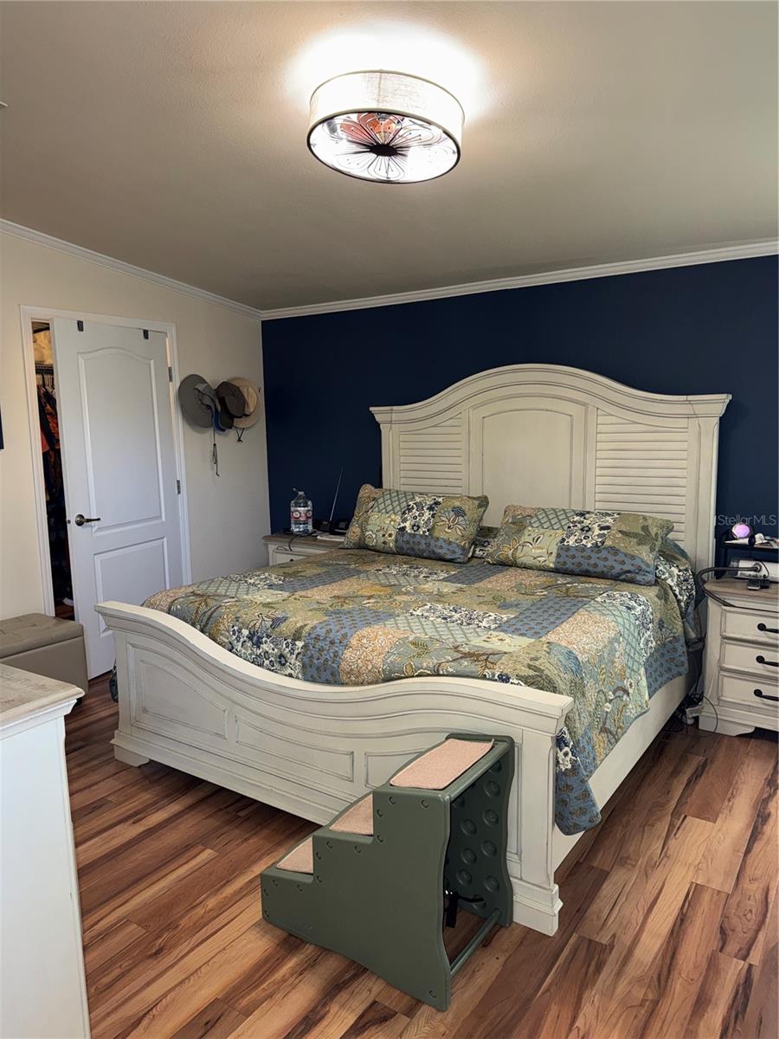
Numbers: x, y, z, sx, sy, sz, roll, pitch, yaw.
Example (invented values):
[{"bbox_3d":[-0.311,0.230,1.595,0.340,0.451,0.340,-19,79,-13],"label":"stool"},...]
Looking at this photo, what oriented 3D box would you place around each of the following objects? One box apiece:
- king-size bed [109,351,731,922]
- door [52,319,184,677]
[{"bbox_3d":[0.208,0.122,3.360,2.157,1.759,2.166,4,9,34],"label":"king-size bed"},{"bbox_3d":[-1.602,-0.131,4.383,0.040,2.031,0.814,3,9,28],"label":"door"}]

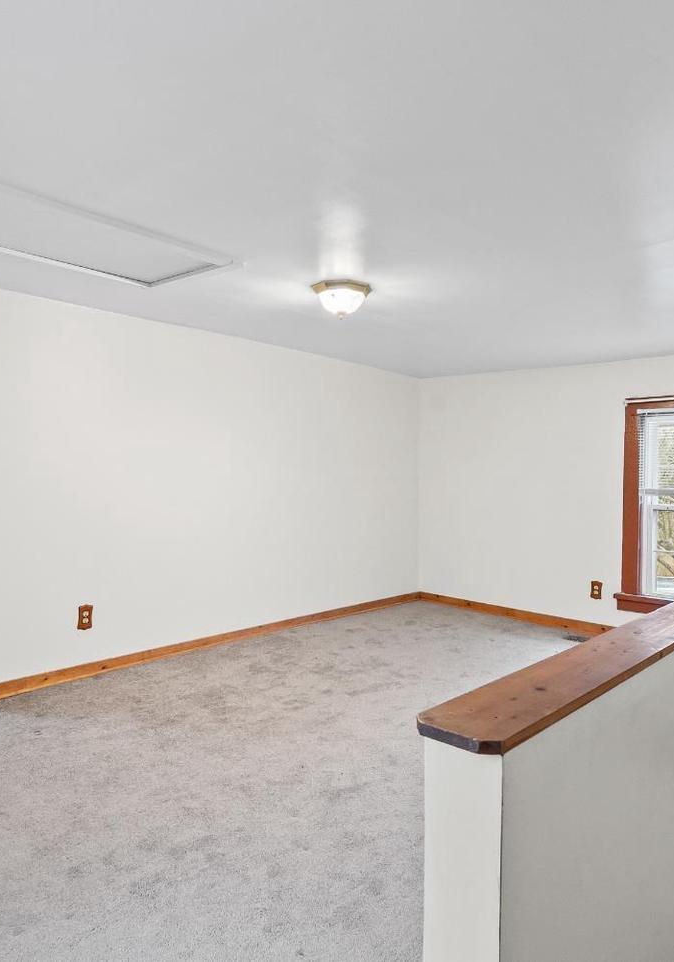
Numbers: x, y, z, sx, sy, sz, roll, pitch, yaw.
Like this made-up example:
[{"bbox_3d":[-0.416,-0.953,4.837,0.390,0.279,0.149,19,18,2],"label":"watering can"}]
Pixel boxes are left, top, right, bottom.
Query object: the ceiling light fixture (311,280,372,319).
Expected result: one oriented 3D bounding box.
[{"bbox_3d":[0.019,-0.900,3.252,0.314,0.160,0.314,1,1,43],"label":"ceiling light fixture"}]

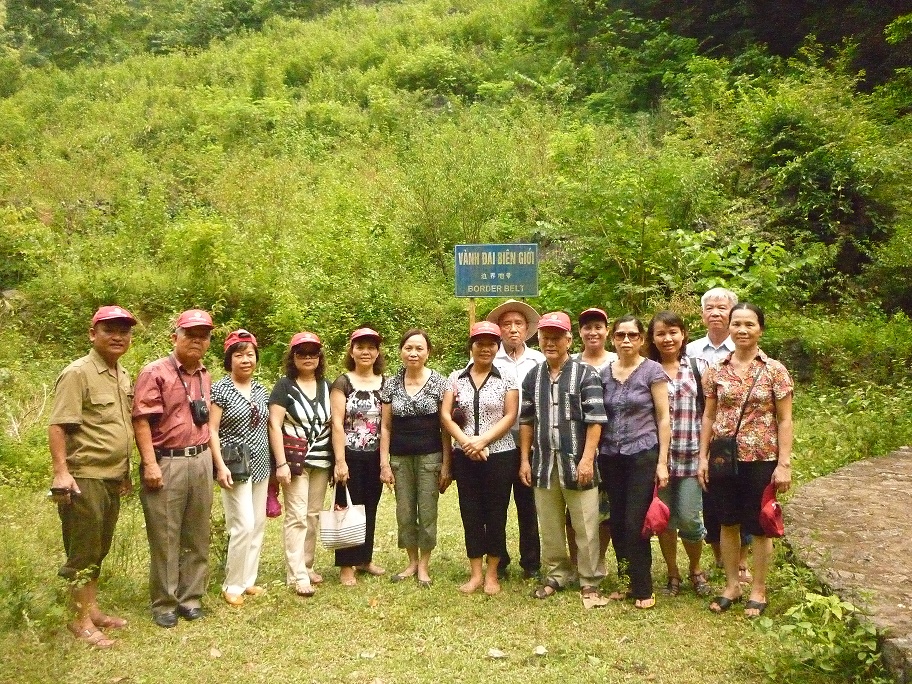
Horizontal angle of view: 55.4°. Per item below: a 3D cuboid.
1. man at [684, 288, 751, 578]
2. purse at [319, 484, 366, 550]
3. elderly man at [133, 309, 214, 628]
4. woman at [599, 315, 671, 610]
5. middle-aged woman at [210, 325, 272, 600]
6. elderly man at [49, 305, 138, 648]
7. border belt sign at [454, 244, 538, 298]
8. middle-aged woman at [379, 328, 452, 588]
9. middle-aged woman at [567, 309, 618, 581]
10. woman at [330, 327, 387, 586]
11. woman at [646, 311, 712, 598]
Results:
[{"bbox_3d":[1.597,0.535,5.266,0.490,1.700,0.310,0,0,18],"label":"man"},{"bbox_3d":[-0.689,1.069,5.280,0.280,0.390,0.120,0,0,-18],"label":"purse"},{"bbox_3d":[-1.540,0.667,4.736,0.470,1.670,0.330,-1,0,-35],"label":"elderly man"},{"bbox_3d":[1.008,0.657,4.880,0.460,1.611,0.330,1,1,32],"label":"woman"},{"bbox_3d":[-1.254,0.710,5.056,0.420,1.555,0.300,-1,0,-25],"label":"middle-aged woman"},{"bbox_3d":[-1.833,0.661,4.420,0.380,1.683,0.470,2,1,40],"label":"elderly man"},{"bbox_3d":[0.326,-0.572,7.000,0.664,0.423,0.030,1,1,5],"label":"border belt sign"},{"bbox_3d":[-0.246,0.689,5.280,0.460,1.543,0.300,1,1,-2],"label":"middle-aged woman"},{"bbox_3d":[0.845,0.603,5.376,0.430,1.610,0.300,0,0,9],"label":"middle-aged woman"},{"bbox_3d":[-0.596,0.694,5.476,0.430,1.555,0.300,0,0,-14],"label":"woman"},{"bbox_3d":[1.302,0.635,5.020,0.440,1.623,0.330,1,1,25],"label":"woman"}]

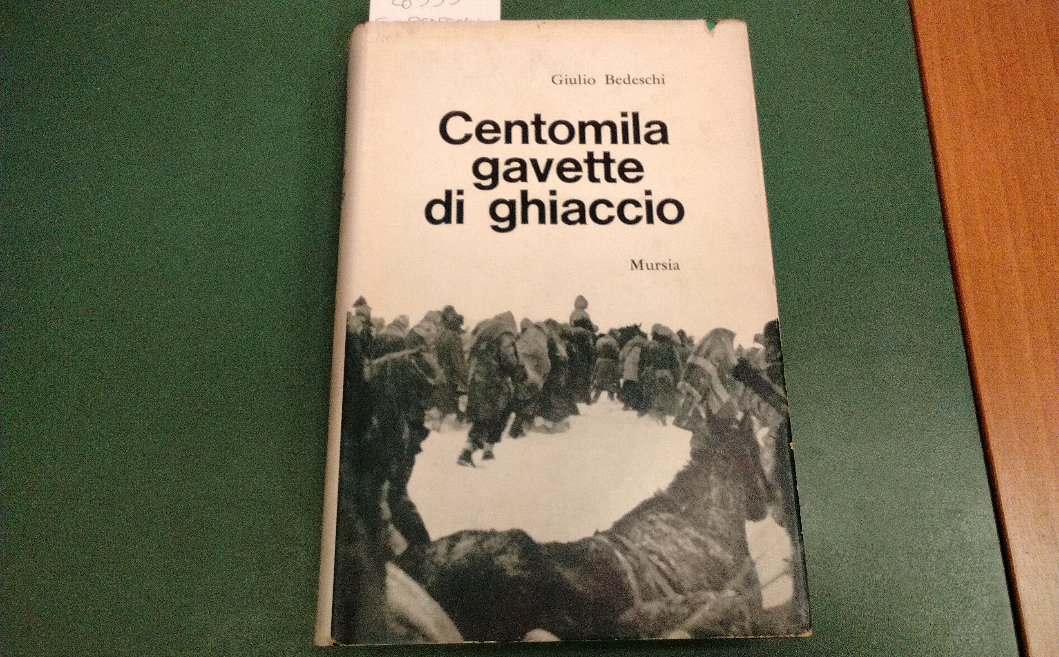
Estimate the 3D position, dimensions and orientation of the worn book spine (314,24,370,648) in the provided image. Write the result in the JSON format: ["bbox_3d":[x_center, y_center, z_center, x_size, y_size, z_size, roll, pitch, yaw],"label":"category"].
[{"bbox_3d":[-0.064,-0.006,0.273,0.013,0.028,0.215,-1,75,-1],"label":"worn book spine"}]

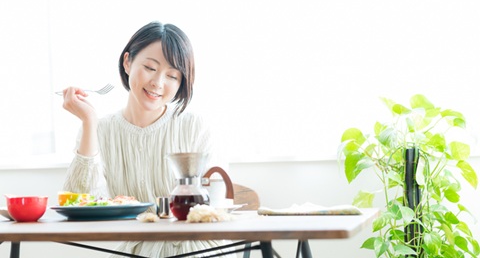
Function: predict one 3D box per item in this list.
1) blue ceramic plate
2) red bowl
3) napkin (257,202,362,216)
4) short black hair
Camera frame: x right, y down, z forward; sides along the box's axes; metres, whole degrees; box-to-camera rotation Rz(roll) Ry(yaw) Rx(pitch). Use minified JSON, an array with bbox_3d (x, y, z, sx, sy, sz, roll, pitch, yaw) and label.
[{"bbox_3d":[-0.344,0.208,1.660,0.258,0.030,0.258,-2,-4,0],"label":"blue ceramic plate"},{"bbox_3d":[-0.523,0.195,1.630,0.104,0.064,0.104,-2,-4,0],"label":"red bowl"},{"bbox_3d":[0.179,0.189,1.600,0.240,0.024,0.165,-3,-4,17],"label":"napkin"},{"bbox_3d":[-0.218,-0.168,1.760,0.188,0.212,0.205,15,16,-15],"label":"short black hair"}]

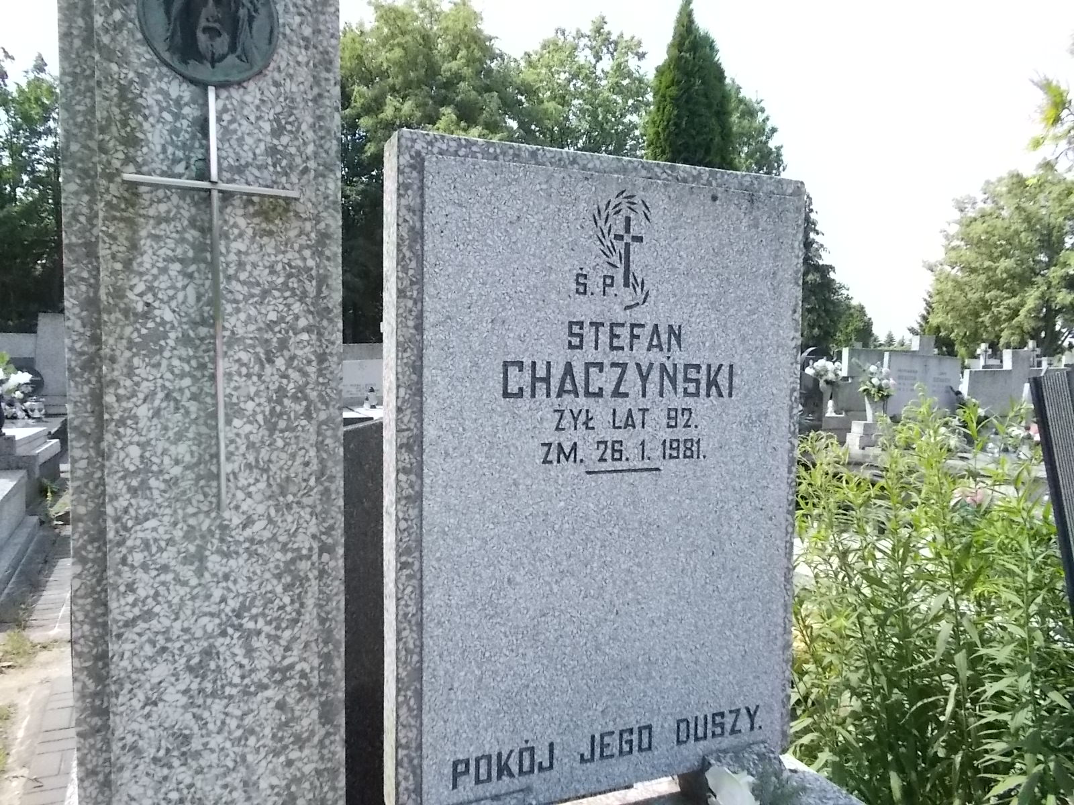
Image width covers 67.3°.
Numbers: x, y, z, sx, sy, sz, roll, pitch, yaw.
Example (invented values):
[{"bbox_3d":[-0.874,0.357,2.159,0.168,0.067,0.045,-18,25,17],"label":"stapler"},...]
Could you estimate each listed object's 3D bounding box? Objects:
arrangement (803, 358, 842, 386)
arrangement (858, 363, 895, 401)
[{"bbox_3d":[3.117,-0.334,8.800,0.410,0.310,0.350,-1,3,-25],"label":"arrangement"},{"bbox_3d":[3.576,-0.217,8.500,0.380,0.400,0.340,-1,3,-25],"label":"arrangement"}]

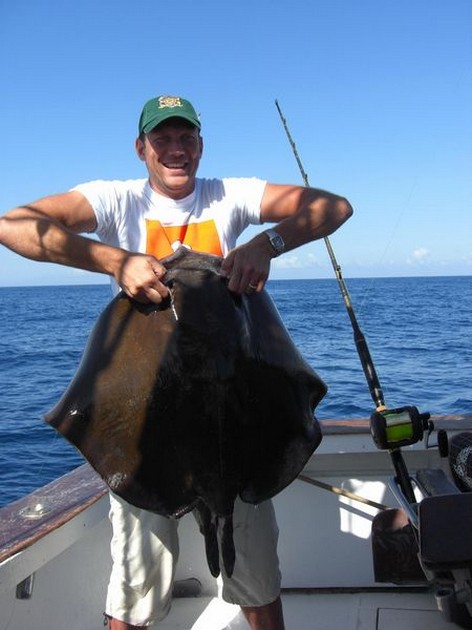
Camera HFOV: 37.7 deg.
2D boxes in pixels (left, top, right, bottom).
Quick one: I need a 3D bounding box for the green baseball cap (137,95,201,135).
[{"bbox_3d":[-0.179,-0.555,1.890,0.175,0.135,0.260,-1,6,-12],"label":"green baseball cap"}]

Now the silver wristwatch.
[{"bbox_3d":[0.095,-0.178,1.690,0.033,0.068,0.058,-31,7,-8],"label":"silver wristwatch"}]

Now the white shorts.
[{"bbox_3d":[-0.122,0.535,1.930,0.460,0.600,0.300,-2,3,-13],"label":"white shorts"}]

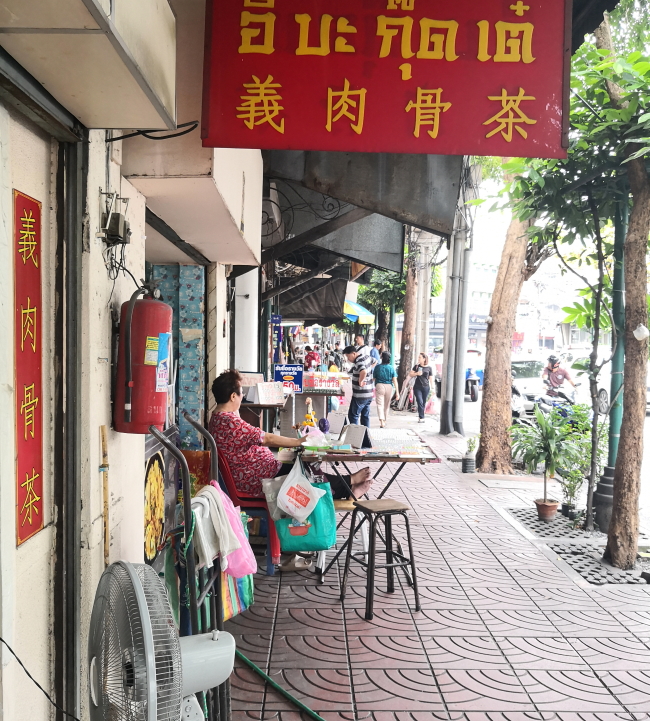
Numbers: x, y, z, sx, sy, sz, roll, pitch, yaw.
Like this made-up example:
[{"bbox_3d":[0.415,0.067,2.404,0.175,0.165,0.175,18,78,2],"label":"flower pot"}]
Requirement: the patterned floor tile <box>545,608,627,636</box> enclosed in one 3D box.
[{"bbox_3d":[1.496,1.520,3.867,0.395,0.030,0.385,1,1,-1],"label":"patterned floor tile"}]

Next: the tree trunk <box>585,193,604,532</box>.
[{"bbox_3d":[2.470,-0.002,6.197,0.183,3.129,0.170,1,2,-1],"label":"tree trunk"}]

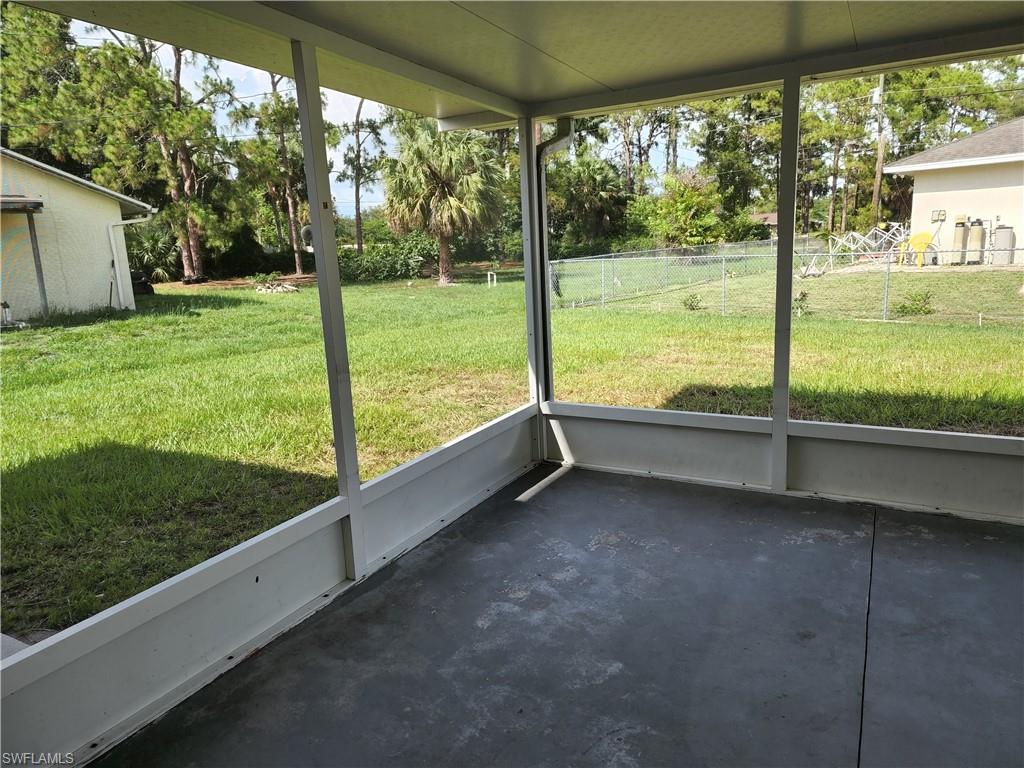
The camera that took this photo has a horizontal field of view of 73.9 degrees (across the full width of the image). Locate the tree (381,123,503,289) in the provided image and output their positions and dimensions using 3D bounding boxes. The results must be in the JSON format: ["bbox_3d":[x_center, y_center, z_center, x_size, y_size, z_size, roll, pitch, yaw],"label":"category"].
[{"bbox_3d":[-2.826,-7.482,27.667,4.733,6.769,4.600,-4,12,-5],"label":"tree"}]

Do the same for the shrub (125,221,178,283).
[{"bbox_3d":[-16.757,-6.068,31.279,2.850,2.853,2.800,-9,13,-27],"label":"shrub"}]

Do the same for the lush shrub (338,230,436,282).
[{"bbox_3d":[-5.573,-5.617,29.973,4.493,2.256,2.600,-5,12,-10],"label":"lush shrub"}]

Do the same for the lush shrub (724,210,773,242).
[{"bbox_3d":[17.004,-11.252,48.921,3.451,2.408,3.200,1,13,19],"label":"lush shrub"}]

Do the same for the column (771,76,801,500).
[{"bbox_3d":[1.472,-0.481,3.665,0.076,2.220,0.060,4,14,29],"label":"column"}]

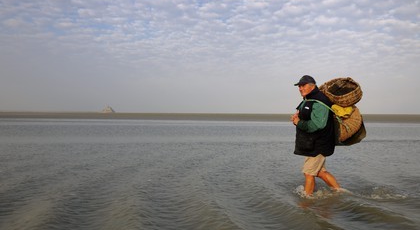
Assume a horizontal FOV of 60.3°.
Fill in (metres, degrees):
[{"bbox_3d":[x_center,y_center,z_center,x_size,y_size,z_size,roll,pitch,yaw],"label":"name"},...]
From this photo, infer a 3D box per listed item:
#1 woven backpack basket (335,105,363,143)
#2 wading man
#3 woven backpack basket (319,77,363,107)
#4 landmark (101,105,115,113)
[{"bbox_3d":[1.782,0.115,4.620,0.360,0.440,0.420,0,0,0],"label":"woven backpack basket"},{"bbox_3d":[1.355,0.344,4.600,0.640,1.700,0.560,0,0,0],"label":"wading man"},{"bbox_3d":[1.660,-0.280,4.600,0.500,0.270,0.420,-9,22,0],"label":"woven backpack basket"},{"bbox_3d":[-1833.518,-104.259,6500.000,245.000,148.000,230.000,0,0,-16],"label":"landmark"}]

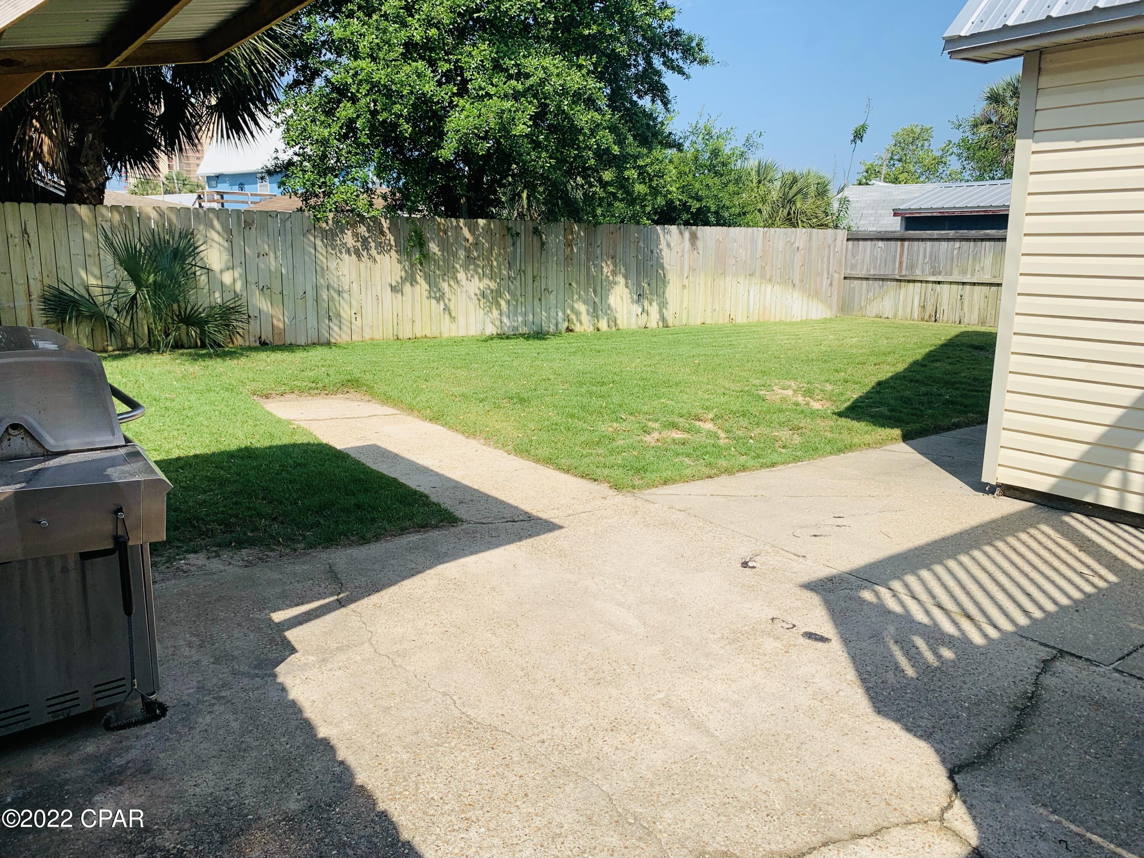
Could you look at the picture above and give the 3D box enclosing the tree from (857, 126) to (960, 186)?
[{"bbox_3d":[13.255,-8.983,34.871,4.460,6.480,4.460,1,12,0],"label":"tree"}]

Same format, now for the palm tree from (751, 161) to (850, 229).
[{"bbox_3d":[5.184,-4.432,20.005,2.450,3.410,2.450,1,12,0],"label":"palm tree"}]

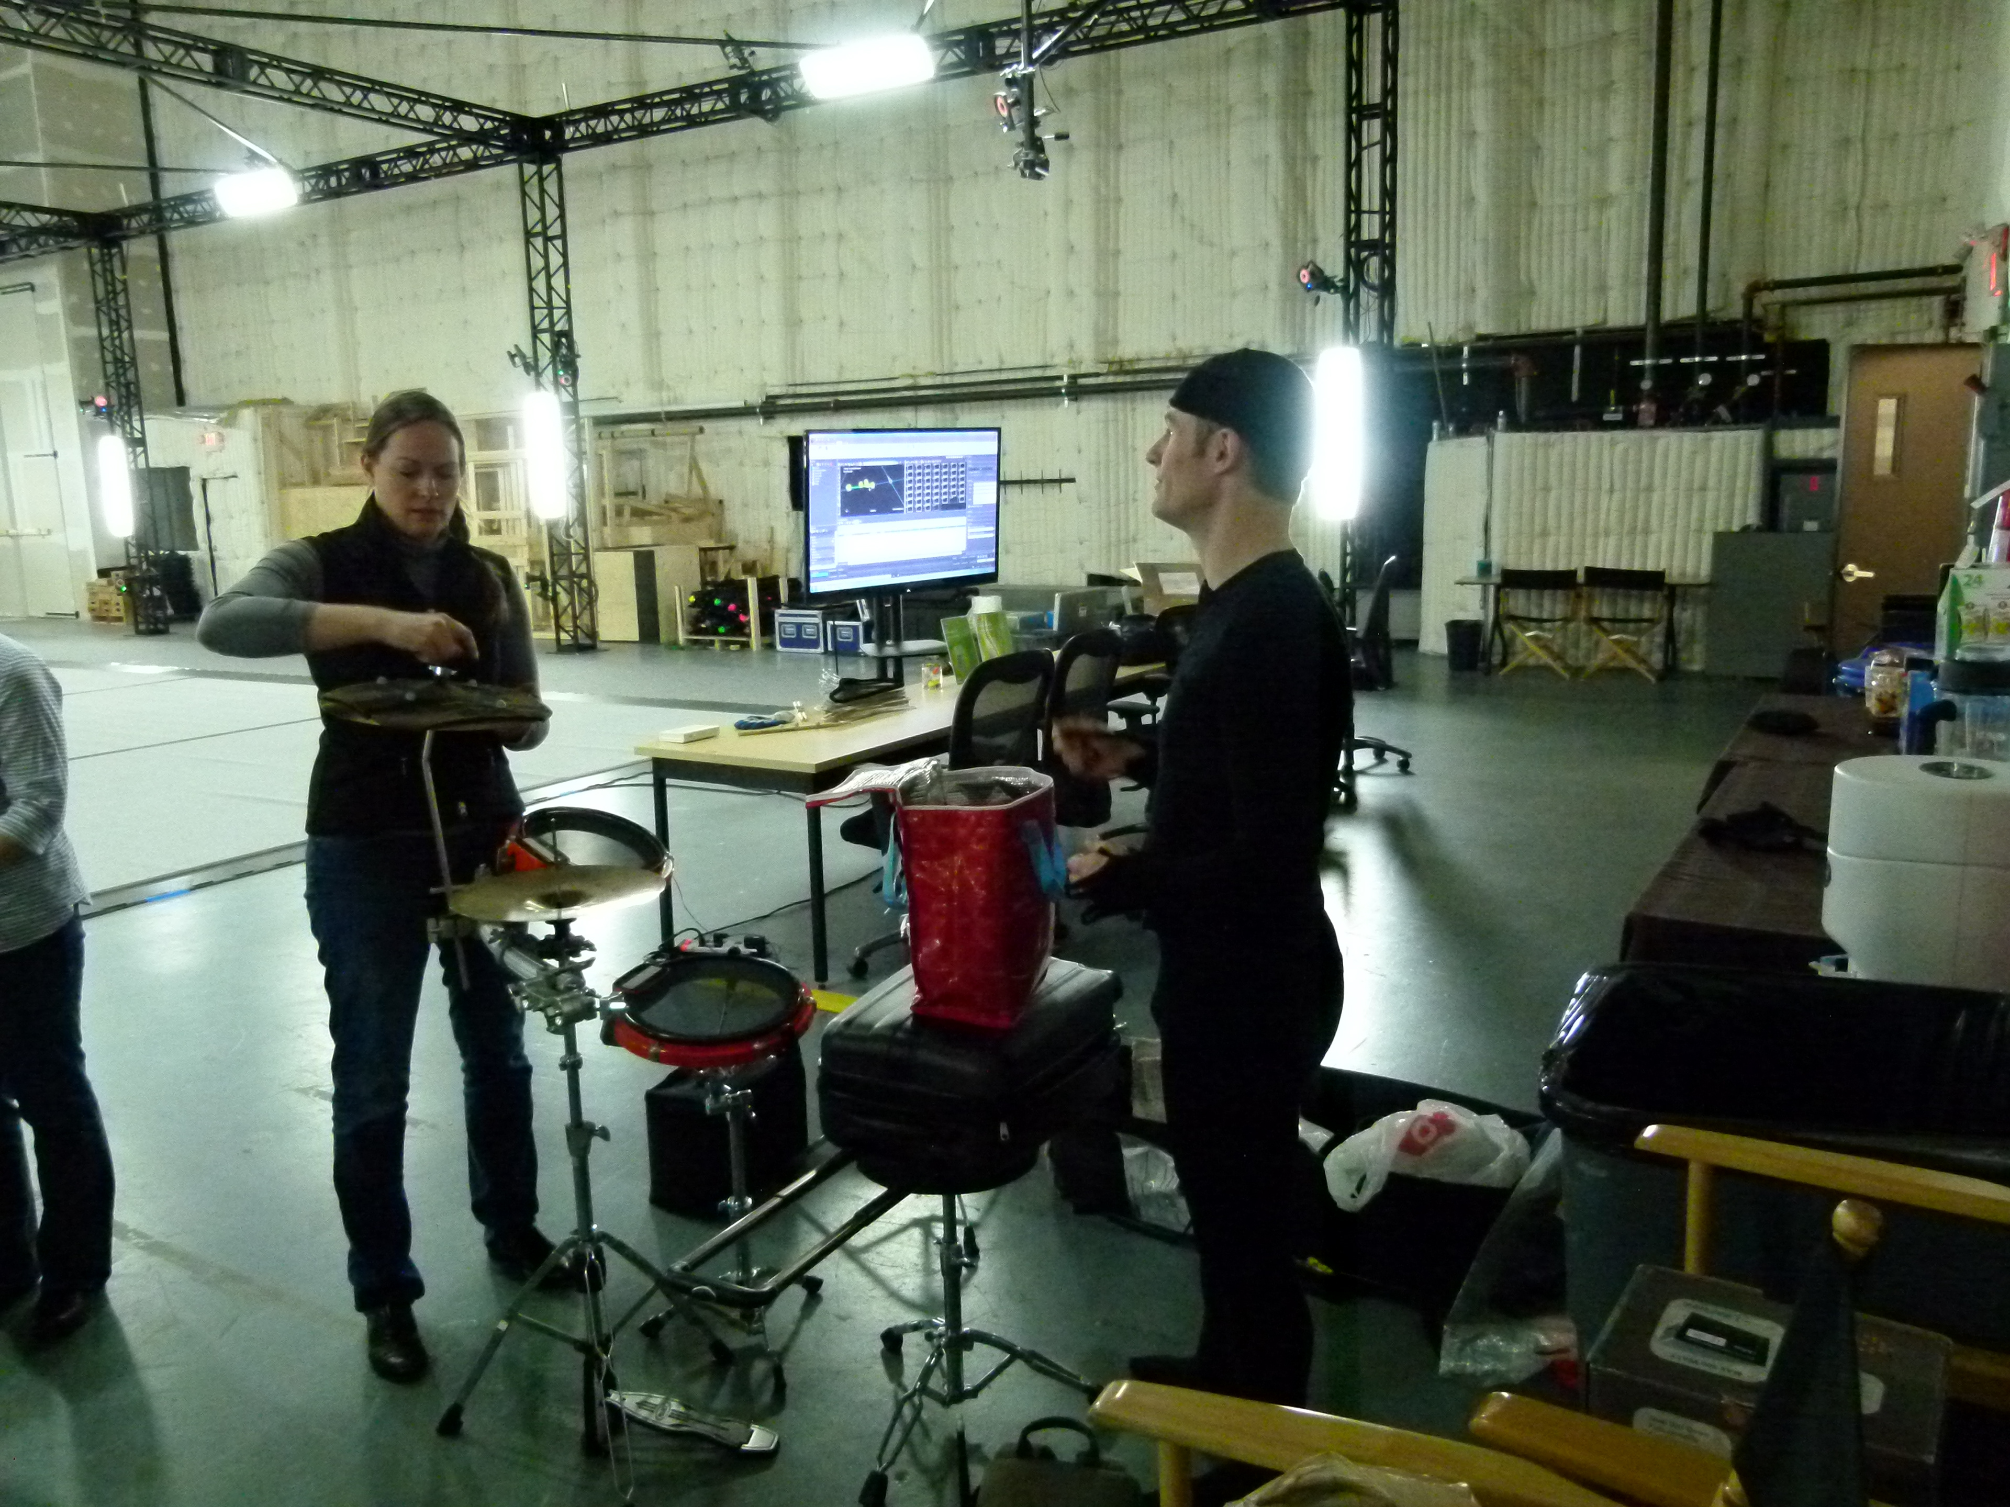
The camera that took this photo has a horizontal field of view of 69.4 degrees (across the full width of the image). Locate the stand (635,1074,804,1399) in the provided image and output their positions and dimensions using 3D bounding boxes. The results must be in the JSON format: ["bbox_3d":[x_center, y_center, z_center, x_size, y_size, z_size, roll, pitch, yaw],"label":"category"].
[{"bbox_3d":[-0.483,0.822,2.675,0.338,0.536,0.338,-3,9,-11],"label":"stand"}]

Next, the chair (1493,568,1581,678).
[{"bbox_3d":[4.370,-1.068,11.900,0.600,0.880,0.450,3,10,28],"label":"chair"}]

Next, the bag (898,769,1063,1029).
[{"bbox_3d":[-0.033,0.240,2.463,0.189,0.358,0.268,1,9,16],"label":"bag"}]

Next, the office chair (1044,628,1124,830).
[{"bbox_3d":[0.141,0.081,5.517,0.636,1.063,0.636,5,11,36],"label":"office chair"}]

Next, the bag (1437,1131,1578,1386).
[{"bbox_3d":[0.860,0.869,2.518,0.219,0.417,0.179,0,9,11],"label":"bag"}]

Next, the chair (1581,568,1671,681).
[{"bbox_3d":[4.957,-1.029,11.600,0.600,0.880,0.450,3,10,28],"label":"chair"}]

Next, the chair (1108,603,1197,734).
[{"bbox_3d":[0.791,-0.137,6.823,0.636,1.043,0.636,4,11,34],"label":"chair"}]

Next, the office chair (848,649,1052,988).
[{"bbox_3d":[-0.144,0.183,4.968,0.636,1.053,0.636,5,11,36],"label":"office chair"}]

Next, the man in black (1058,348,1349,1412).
[{"bbox_3d":[0.350,0.244,2.365,0.467,1.728,0.477,1,9,14],"label":"man in black"}]

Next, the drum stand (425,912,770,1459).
[{"bbox_3d":[-0.676,0.673,2.419,0.576,0.924,0.338,0,9,10],"label":"drum stand"}]

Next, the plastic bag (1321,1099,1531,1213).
[{"bbox_3d":[0.816,0.750,2.830,0.387,0.159,0.248,3,10,26],"label":"plastic bag"}]

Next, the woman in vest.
[{"bbox_3d":[-1.077,0.232,2.698,0.616,1.728,0.467,-7,10,-29],"label":"woman in vest"}]

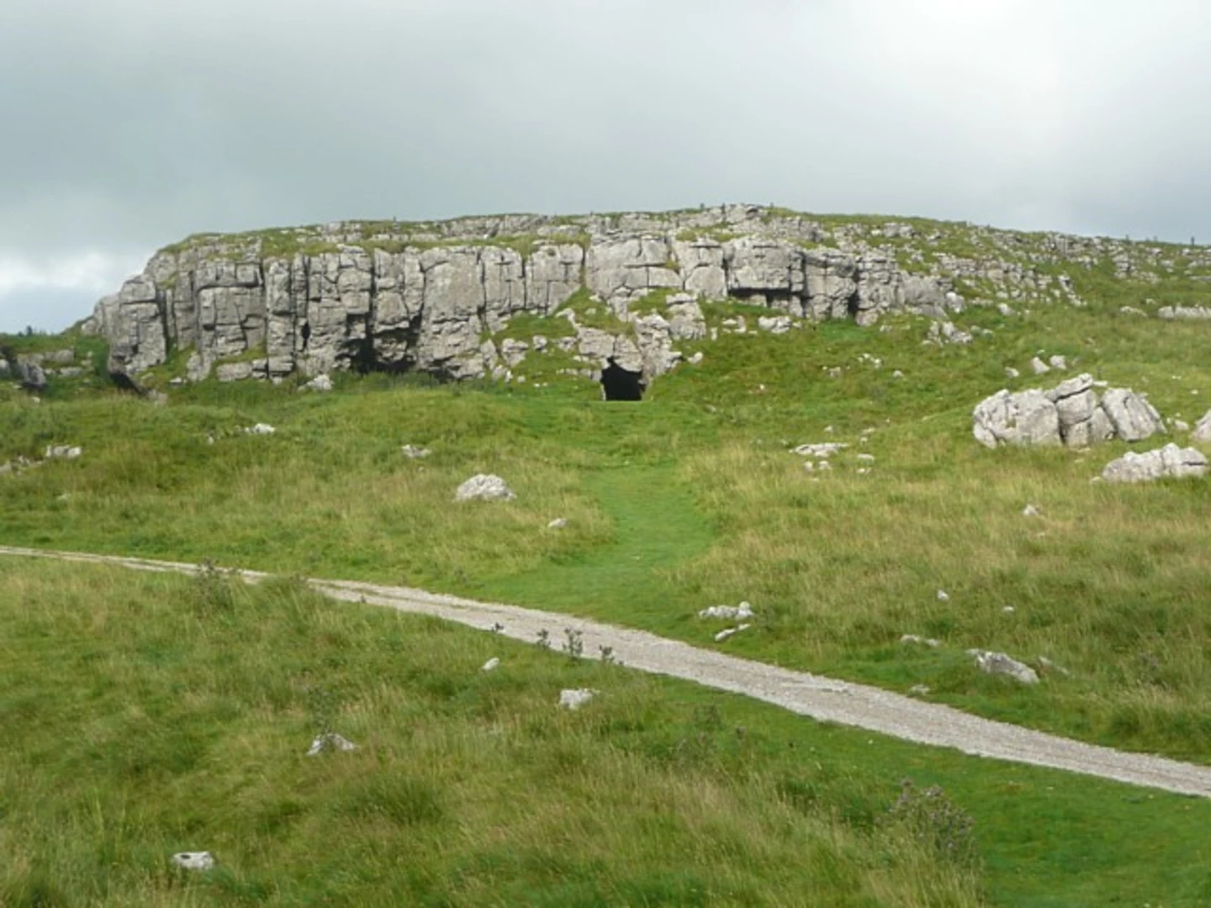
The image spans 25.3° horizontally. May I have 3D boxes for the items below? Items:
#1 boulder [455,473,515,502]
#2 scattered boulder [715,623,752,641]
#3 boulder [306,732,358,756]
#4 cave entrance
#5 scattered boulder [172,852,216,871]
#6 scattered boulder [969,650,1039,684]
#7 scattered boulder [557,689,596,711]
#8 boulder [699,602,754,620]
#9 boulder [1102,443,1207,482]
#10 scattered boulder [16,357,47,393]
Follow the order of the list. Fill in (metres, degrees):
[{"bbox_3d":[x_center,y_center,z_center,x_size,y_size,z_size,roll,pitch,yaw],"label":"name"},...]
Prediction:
[{"bbox_3d":[-3.672,1.022,82.000,1.843,0.838,1.382,0,1,0],"label":"boulder"},{"bbox_3d":[2.541,3.575,54.000,0.740,0.368,0.481,0,1,0],"label":"scattered boulder"},{"bbox_3d":[-3.654,3.882,36.000,0.695,0.307,0.487,0,1,0],"label":"boulder"},{"bbox_3d":[0.708,-3.068,112.000,1.849,1.717,1.294,0,1,0],"label":"cave entrance"},{"bbox_3d":[-3.667,3.629,24.000,0.396,0.164,0.297,0,1,0],"label":"scattered boulder"},{"bbox_3d":[7.550,4.039,51.000,1.326,0.625,0.862,0,1,0],"label":"scattered boulder"},{"bbox_3d":[-0.435,3.835,42.000,0.590,0.329,0.443,0,1,0],"label":"scattered boulder"},{"bbox_3d":[2.553,3.333,57.000,1.161,0.388,0.639,0,1,0],"label":"boulder"},{"bbox_3d":[17.926,0.309,88.000,3.493,1.229,2.096,0,1,0],"label":"boulder"},{"bbox_3d":[-25.157,-3.461,118.000,1.368,1.528,1.163,0,1,0],"label":"scattered boulder"}]

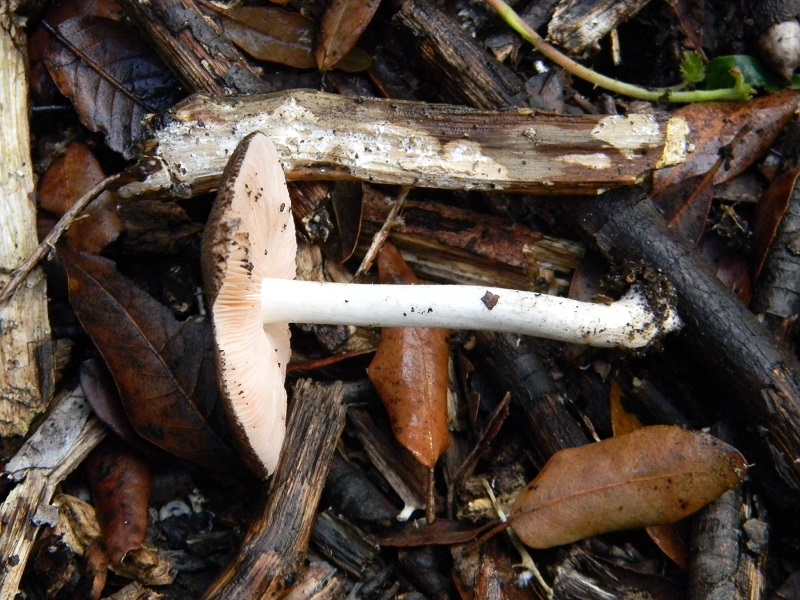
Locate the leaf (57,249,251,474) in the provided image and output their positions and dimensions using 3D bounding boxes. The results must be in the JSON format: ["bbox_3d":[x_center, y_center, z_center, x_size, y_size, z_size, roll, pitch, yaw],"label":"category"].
[{"bbox_3d":[-0.061,0.015,0.486,0.031,0.014,0.074,-40,80,-8],"label":"leaf"}]

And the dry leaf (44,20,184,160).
[{"bbox_3d":[-0.073,-0.054,0.494,0.048,0.011,0.028,39,80,8],"label":"dry leaf"}]

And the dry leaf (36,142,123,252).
[{"bbox_3d":[-0.082,-0.026,0.492,0.019,0.008,0.029,-18,78,-4],"label":"dry leaf"}]

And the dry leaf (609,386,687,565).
[{"bbox_3d":[0.061,0.043,0.475,0.014,0.008,0.050,-19,78,-4],"label":"dry leaf"}]

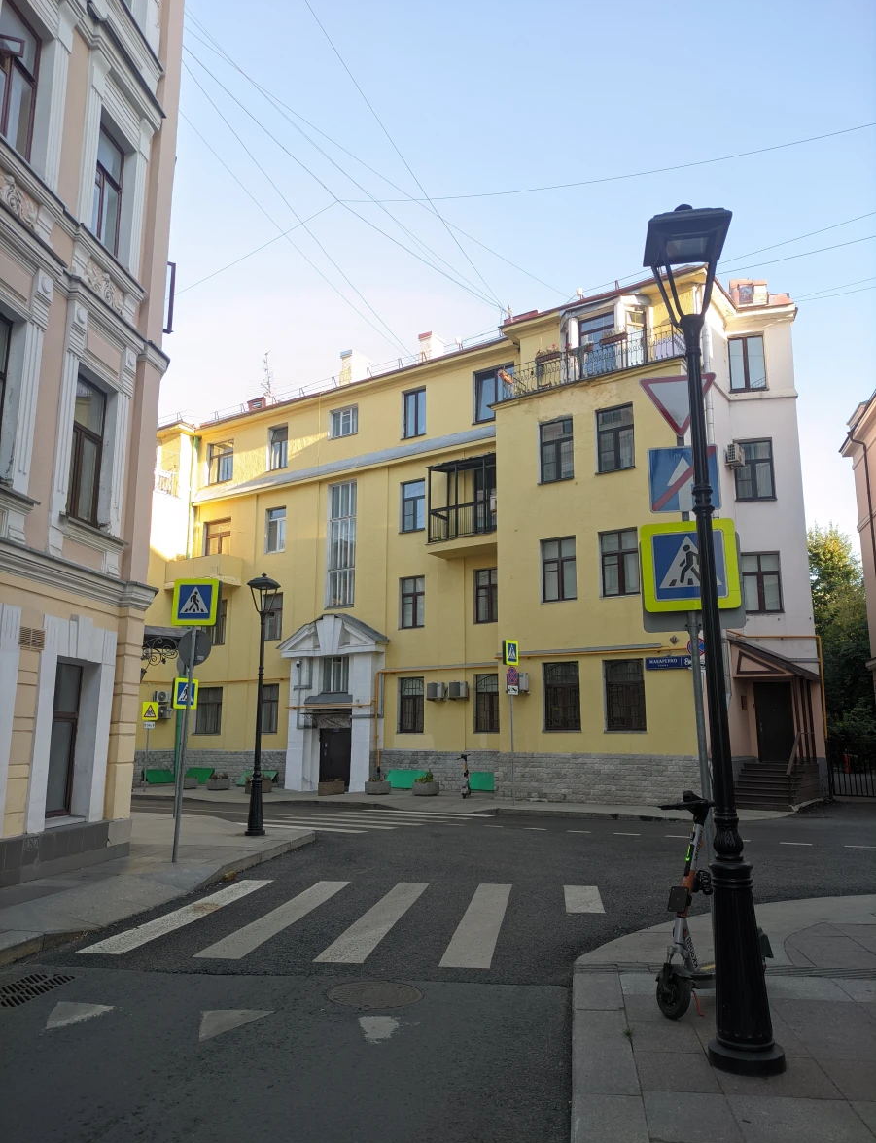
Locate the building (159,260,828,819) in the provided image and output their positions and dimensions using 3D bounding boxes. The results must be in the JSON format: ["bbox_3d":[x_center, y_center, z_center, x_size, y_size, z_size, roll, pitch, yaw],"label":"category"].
[{"bbox_3d":[-0.365,0.878,34.011,29.000,14.900,12.700,-7,-13,32],"label":"building"}]

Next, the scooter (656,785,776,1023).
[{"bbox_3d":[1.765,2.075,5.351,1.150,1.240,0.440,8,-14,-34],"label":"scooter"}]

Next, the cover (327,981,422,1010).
[{"bbox_3d":[-0.431,2.890,5.741,0.650,0.030,0.650,0,-11,0],"label":"cover"}]

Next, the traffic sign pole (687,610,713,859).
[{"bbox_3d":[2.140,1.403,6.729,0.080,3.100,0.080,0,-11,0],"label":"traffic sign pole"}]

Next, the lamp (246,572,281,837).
[{"bbox_3d":[-3.288,2.370,15.663,0.480,4.780,0.480,-6,-13,27],"label":"lamp"}]

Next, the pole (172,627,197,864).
[{"bbox_3d":[-3.630,2.296,11.996,0.080,3.500,0.080,0,-11,0],"label":"pole"}]

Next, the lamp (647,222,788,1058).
[{"bbox_3d":[1.547,0.115,4.735,0.480,4.840,0.480,-2,-12,10],"label":"lamp"}]

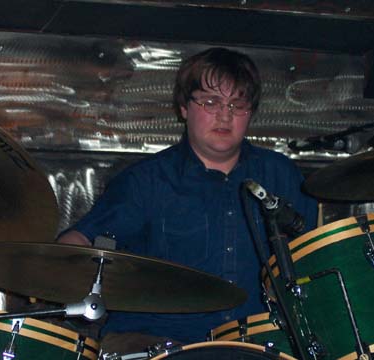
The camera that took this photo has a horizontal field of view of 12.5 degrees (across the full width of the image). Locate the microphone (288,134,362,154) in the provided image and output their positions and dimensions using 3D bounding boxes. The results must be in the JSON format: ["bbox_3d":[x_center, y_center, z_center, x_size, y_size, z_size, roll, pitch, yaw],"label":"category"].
[{"bbox_3d":[0.297,-0.077,3.700,0.160,0.042,0.042,-2,-6,18],"label":"microphone"}]

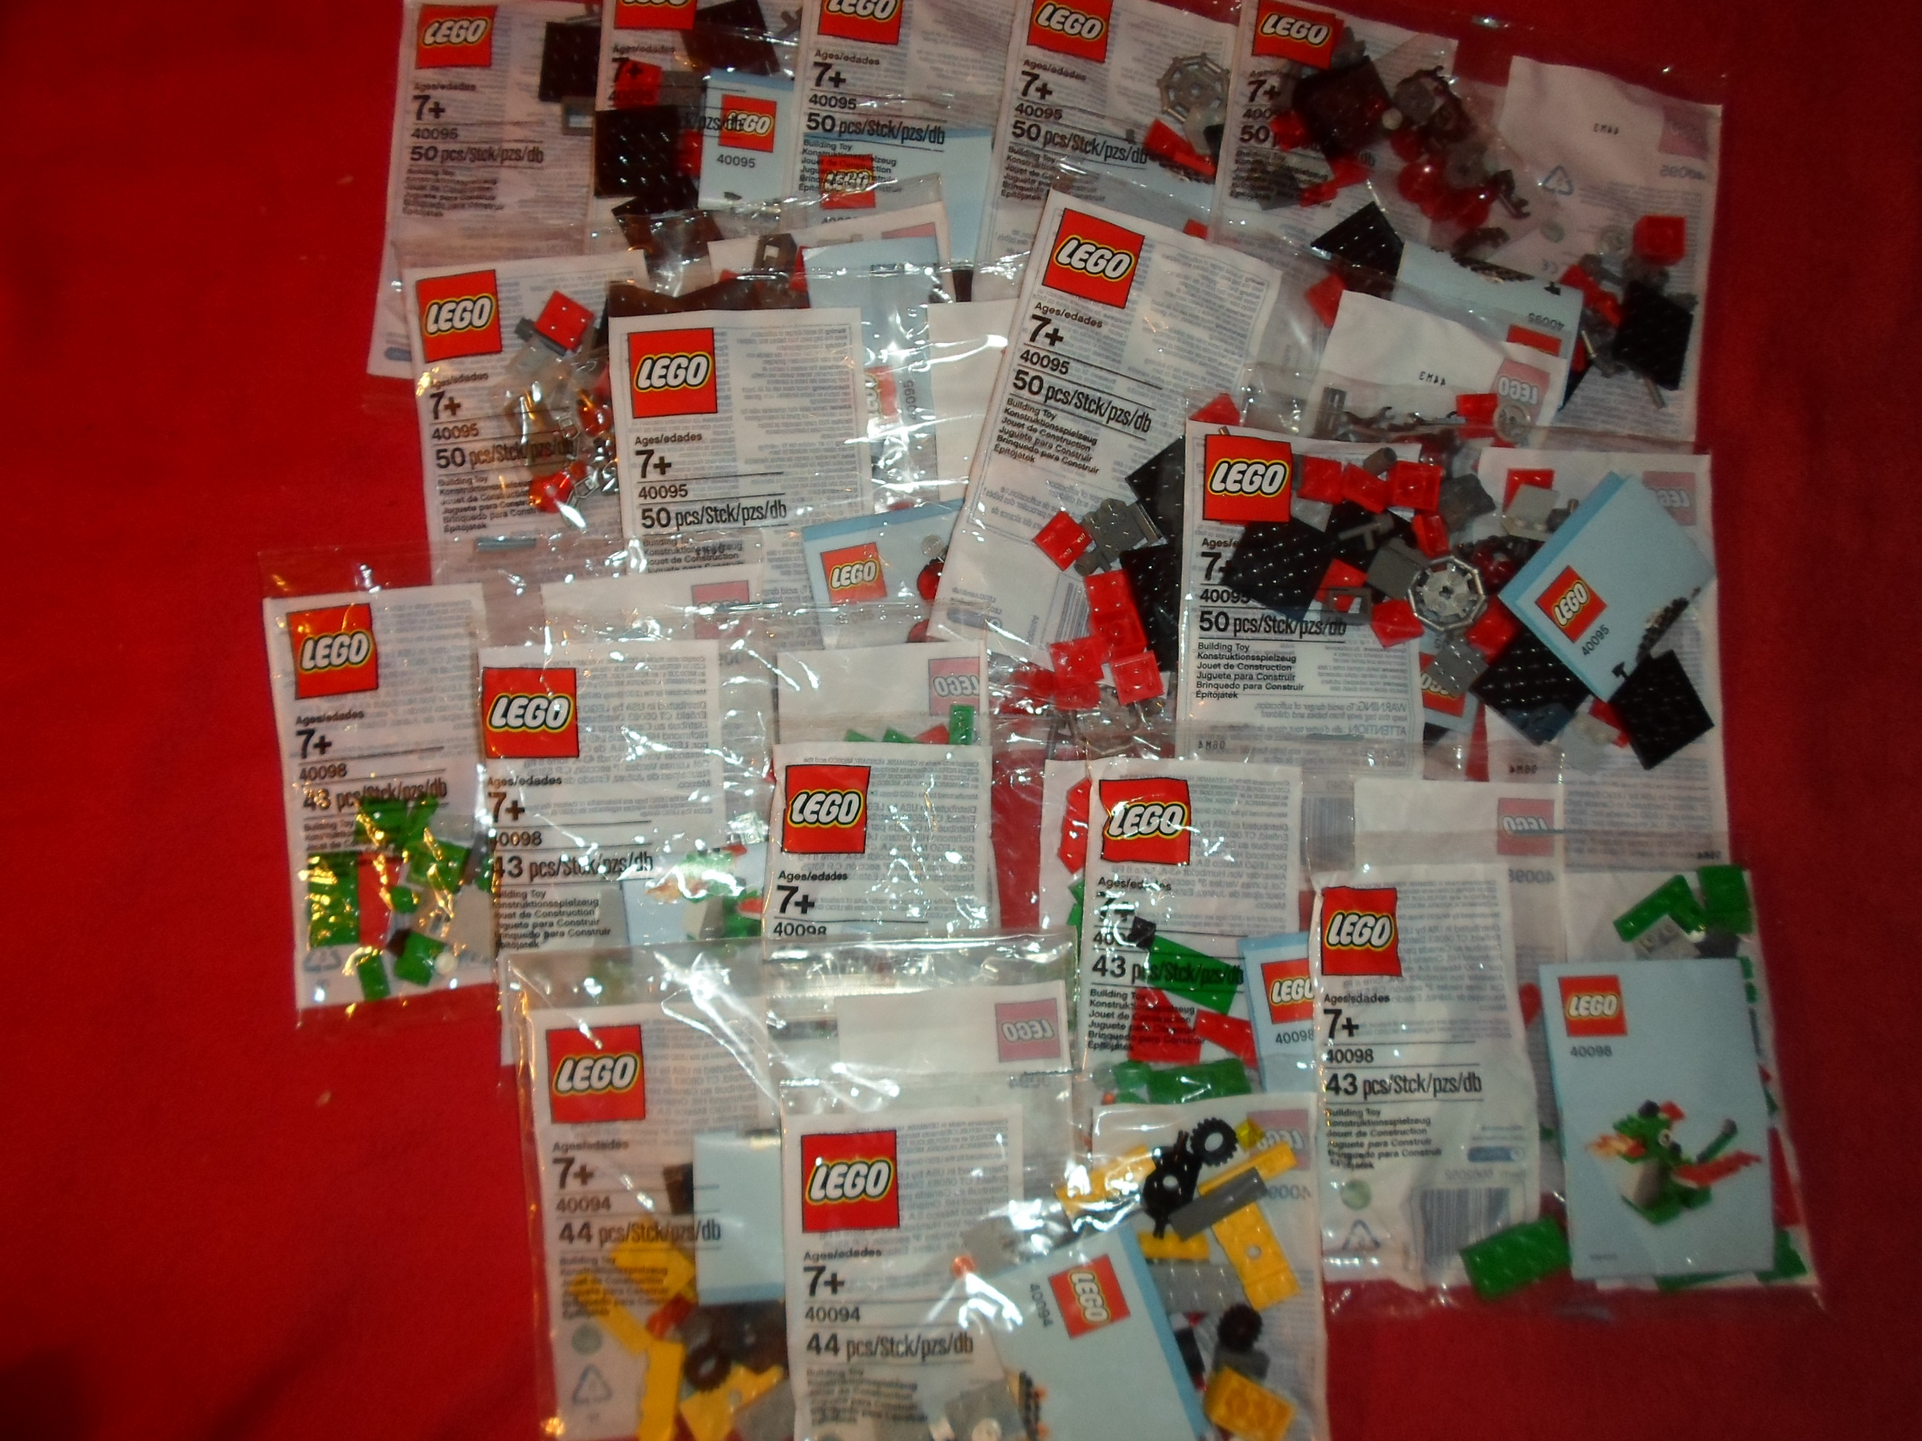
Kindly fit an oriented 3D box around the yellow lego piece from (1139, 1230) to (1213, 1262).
[{"bbox_3d":[0.068,0.170,0.448,0.024,0.006,0.009,0,80,-1],"label":"yellow lego piece"}]

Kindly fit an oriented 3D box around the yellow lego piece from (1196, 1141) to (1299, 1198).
[{"bbox_3d":[0.097,0.150,0.464,0.032,0.007,0.009,-25,81,-4],"label":"yellow lego piece"}]

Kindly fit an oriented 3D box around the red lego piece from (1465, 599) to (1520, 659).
[{"bbox_3d":[0.187,-0.031,0.491,0.016,0.006,0.016,43,83,-3],"label":"red lego piece"}]

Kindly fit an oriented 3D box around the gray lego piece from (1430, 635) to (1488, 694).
[{"bbox_3d":[0.176,-0.019,0.493,0.016,0.005,0.016,44,82,6],"label":"gray lego piece"}]

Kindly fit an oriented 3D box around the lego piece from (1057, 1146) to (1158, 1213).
[{"bbox_3d":[0.050,0.155,0.463,0.032,0.007,0.015,-24,81,-4],"label":"lego piece"}]

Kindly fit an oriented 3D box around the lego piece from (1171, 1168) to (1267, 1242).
[{"bbox_3d":[0.084,0.157,0.451,0.032,0.004,0.008,-28,81,-5],"label":"lego piece"}]

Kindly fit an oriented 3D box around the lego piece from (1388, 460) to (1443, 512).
[{"bbox_3d":[0.159,-0.082,0.486,0.016,0.011,0.016,5,80,1],"label":"lego piece"}]

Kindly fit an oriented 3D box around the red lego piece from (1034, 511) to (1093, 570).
[{"bbox_3d":[0.037,-0.064,0.499,0.016,0.005,0.016,-43,83,-7],"label":"red lego piece"}]

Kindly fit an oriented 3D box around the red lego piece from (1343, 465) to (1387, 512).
[{"bbox_3d":[0.142,-0.082,0.488,0.016,0.011,0.008,28,81,5],"label":"red lego piece"}]

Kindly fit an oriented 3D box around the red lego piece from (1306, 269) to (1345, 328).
[{"bbox_3d":[0.141,-0.158,0.523,0.008,0.011,0.016,-33,81,-6],"label":"red lego piece"}]

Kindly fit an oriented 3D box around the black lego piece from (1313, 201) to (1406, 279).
[{"bbox_3d":[0.156,-0.178,0.533,0.032,0.005,0.032,-35,82,-6],"label":"black lego piece"}]

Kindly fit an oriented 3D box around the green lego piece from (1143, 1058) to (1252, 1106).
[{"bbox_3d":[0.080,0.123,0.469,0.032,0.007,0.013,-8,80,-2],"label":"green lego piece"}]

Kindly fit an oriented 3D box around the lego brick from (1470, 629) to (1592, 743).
[{"bbox_3d":[0.207,-0.013,0.502,0.032,0.005,0.032,40,82,7],"label":"lego brick"}]

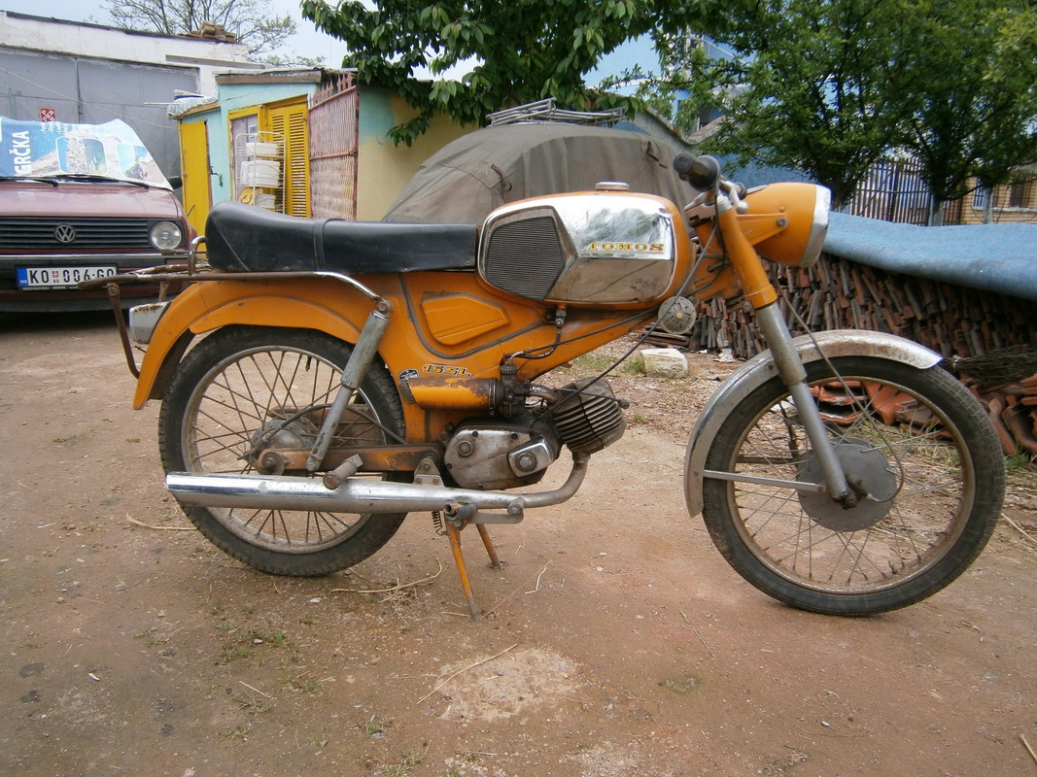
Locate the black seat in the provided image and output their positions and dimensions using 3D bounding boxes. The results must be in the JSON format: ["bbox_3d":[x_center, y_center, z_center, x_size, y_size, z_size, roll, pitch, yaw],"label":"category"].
[{"bbox_3d":[-0.355,-0.314,1.600,0.564,0.140,0.242,3,13,5],"label":"black seat"}]

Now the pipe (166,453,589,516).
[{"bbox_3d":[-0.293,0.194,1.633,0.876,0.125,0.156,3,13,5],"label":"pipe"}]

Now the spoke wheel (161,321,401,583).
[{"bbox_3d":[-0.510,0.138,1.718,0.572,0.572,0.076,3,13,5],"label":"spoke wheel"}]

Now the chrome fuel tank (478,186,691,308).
[{"bbox_3d":[0.131,-0.286,1.556,0.409,0.229,0.238,3,13,5],"label":"chrome fuel tank"}]

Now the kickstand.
[{"bbox_3d":[-0.097,0.345,1.718,0.114,0.201,0.264,3,13,5],"label":"kickstand"}]

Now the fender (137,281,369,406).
[{"bbox_3d":[-0.557,-0.099,1.669,0.503,0.263,0.125,3,13,5],"label":"fender"}]

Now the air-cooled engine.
[{"bbox_3d":[0.043,0.082,1.645,0.366,0.230,0.216,3,13,5],"label":"air-cooled engine"}]

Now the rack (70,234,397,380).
[{"bbox_3d":[-0.570,-0.169,1.655,0.654,0.303,0.242,3,13,5],"label":"rack"}]

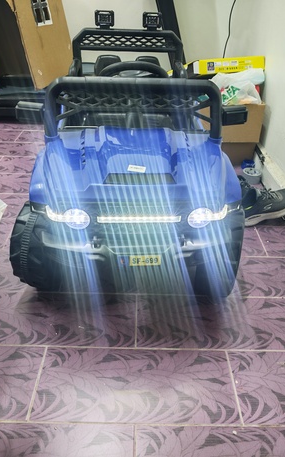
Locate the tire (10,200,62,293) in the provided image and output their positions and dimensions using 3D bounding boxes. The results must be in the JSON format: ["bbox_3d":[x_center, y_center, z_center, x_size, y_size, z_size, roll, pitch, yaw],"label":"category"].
[{"bbox_3d":[-0.337,0.048,1.167,0.140,0.375,0.375,9,39,8],"label":"tire"}]

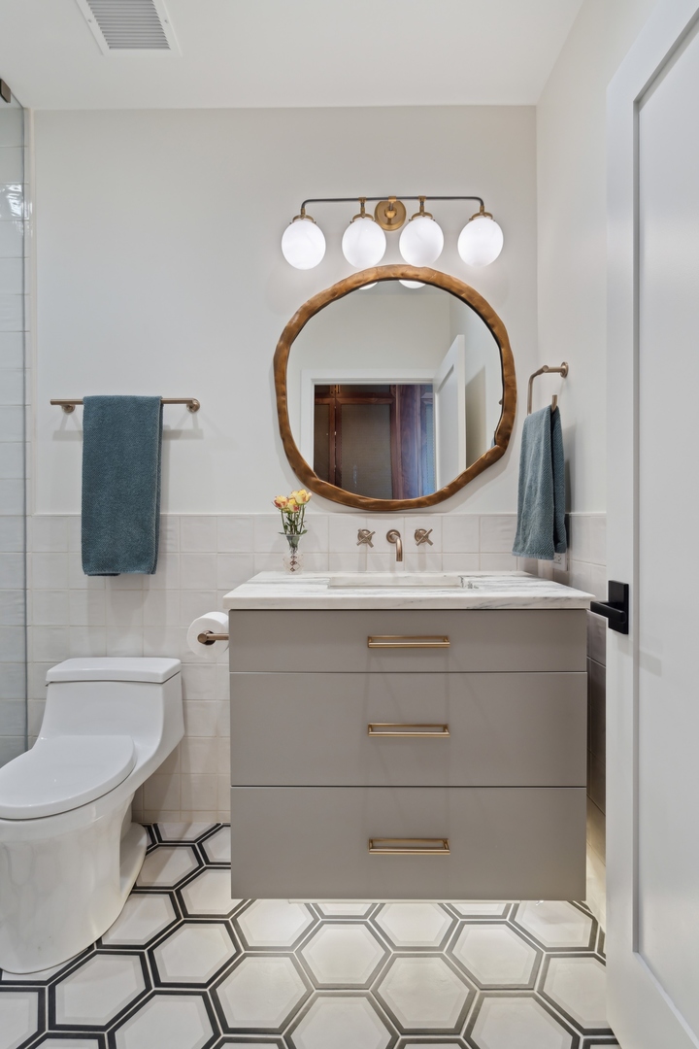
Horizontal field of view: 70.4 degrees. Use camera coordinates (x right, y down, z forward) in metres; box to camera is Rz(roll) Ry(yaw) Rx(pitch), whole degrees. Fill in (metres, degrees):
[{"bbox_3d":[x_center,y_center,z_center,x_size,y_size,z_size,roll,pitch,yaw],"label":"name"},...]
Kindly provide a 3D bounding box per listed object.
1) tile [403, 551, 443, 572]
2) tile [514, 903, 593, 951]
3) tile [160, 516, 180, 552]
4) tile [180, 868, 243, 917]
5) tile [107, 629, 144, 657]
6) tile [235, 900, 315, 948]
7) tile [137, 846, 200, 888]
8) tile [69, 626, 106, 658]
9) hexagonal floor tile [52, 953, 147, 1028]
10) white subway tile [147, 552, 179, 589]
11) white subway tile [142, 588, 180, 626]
[{"bbox_3d":[0.252,0.160,1.694,0.126,0.125,0.010,0,1,1],"label":"tile"},{"bbox_3d":[0.548,1.066,1.326,0.210,0.010,0.178,0,0,0],"label":"tile"},{"bbox_3d":[-0.645,0.033,1.702,0.126,0.125,0.010,0,1,1],"label":"tile"},{"bbox_3d":[-0.403,1.109,1.494,0.250,0.010,0.212,0,1,0],"label":"tile"},{"bbox_3d":[-0.773,0.415,1.709,0.126,0.125,0.010,0,1,1],"label":"tile"},{"bbox_3d":[-0.194,1.041,1.301,0.238,0.010,0.199,0,1,1],"label":"tile"},{"bbox_3d":[-0.559,1.047,1.510,0.218,0.010,0.184,0,1,0],"label":"tile"},{"bbox_3d":[-0.901,0.415,1.710,0.126,0.125,0.010,0,1,1],"label":"tile"},{"bbox_3d":[-0.565,1.055,1.121,0.218,0.010,0.184,0,1,0],"label":"hexagonal floor tile"},{"bbox_3d":[-0.653,0.162,1.725,0.128,0.128,0.010,0,1,0],"label":"white subway tile"},{"bbox_3d":[-0.668,0.300,1.763,0.130,0.130,0.010,0,0,0],"label":"white subway tile"}]

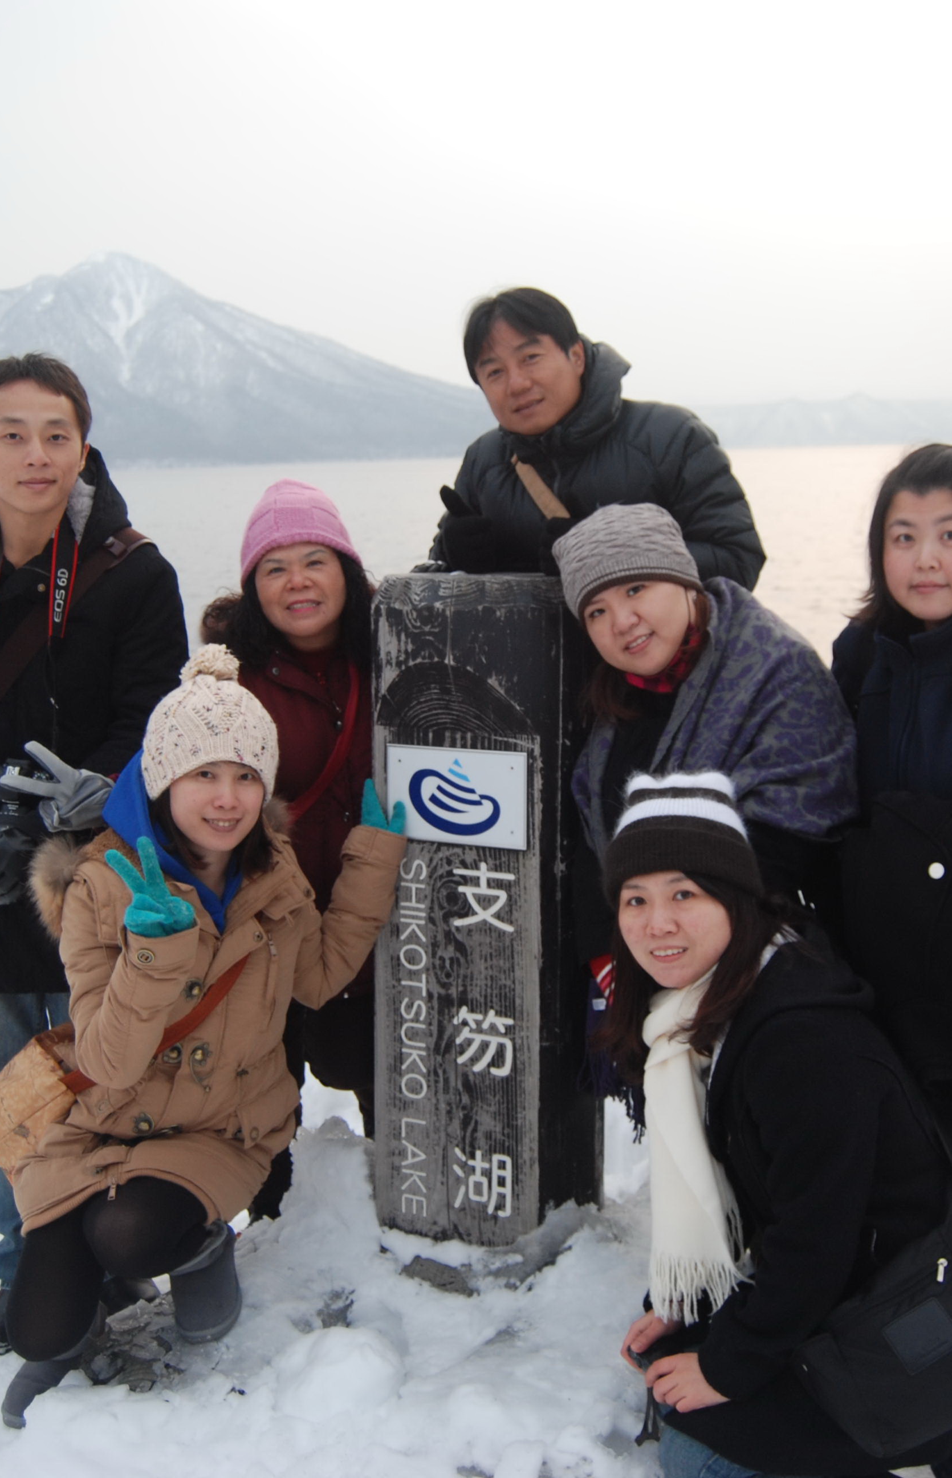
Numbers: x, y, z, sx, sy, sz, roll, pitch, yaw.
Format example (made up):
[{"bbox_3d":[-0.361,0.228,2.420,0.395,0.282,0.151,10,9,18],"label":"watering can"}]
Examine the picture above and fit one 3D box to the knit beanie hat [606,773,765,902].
[{"bbox_3d":[0.288,0.141,2.297,0.215,0.200,0.235,-2,-3,18],"label":"knit beanie hat"}]

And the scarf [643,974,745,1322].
[{"bbox_3d":[0.301,0.548,2.250,0.150,0.470,0.150,6,12,37],"label":"scarf"}]

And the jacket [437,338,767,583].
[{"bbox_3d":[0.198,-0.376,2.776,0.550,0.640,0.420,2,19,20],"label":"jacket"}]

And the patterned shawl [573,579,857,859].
[{"bbox_3d":[0.385,-0.028,2.650,0.430,0.420,0.320,-5,11,26],"label":"patterned shawl"}]

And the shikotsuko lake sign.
[{"bbox_3d":[0.037,0.298,3.144,0.315,1.200,0.419,3,10,19],"label":"shikotsuko lake sign"}]

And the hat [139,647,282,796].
[{"bbox_3d":[-0.403,-0.024,2.520,0.210,0.225,0.220,1,5,-13],"label":"hat"}]

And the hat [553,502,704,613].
[{"bbox_3d":[0.236,-0.277,2.560,0.190,0.160,0.210,-16,7,20],"label":"hat"}]

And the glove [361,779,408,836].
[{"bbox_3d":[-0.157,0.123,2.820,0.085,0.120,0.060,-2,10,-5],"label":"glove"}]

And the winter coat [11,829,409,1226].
[{"bbox_3d":[-0.418,0.446,2.583,0.580,0.610,0.450,3,10,-9],"label":"winter coat"}]

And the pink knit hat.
[{"bbox_3d":[-0.297,-0.347,2.781,0.210,0.190,0.235,-9,-3,-7],"label":"pink knit hat"}]

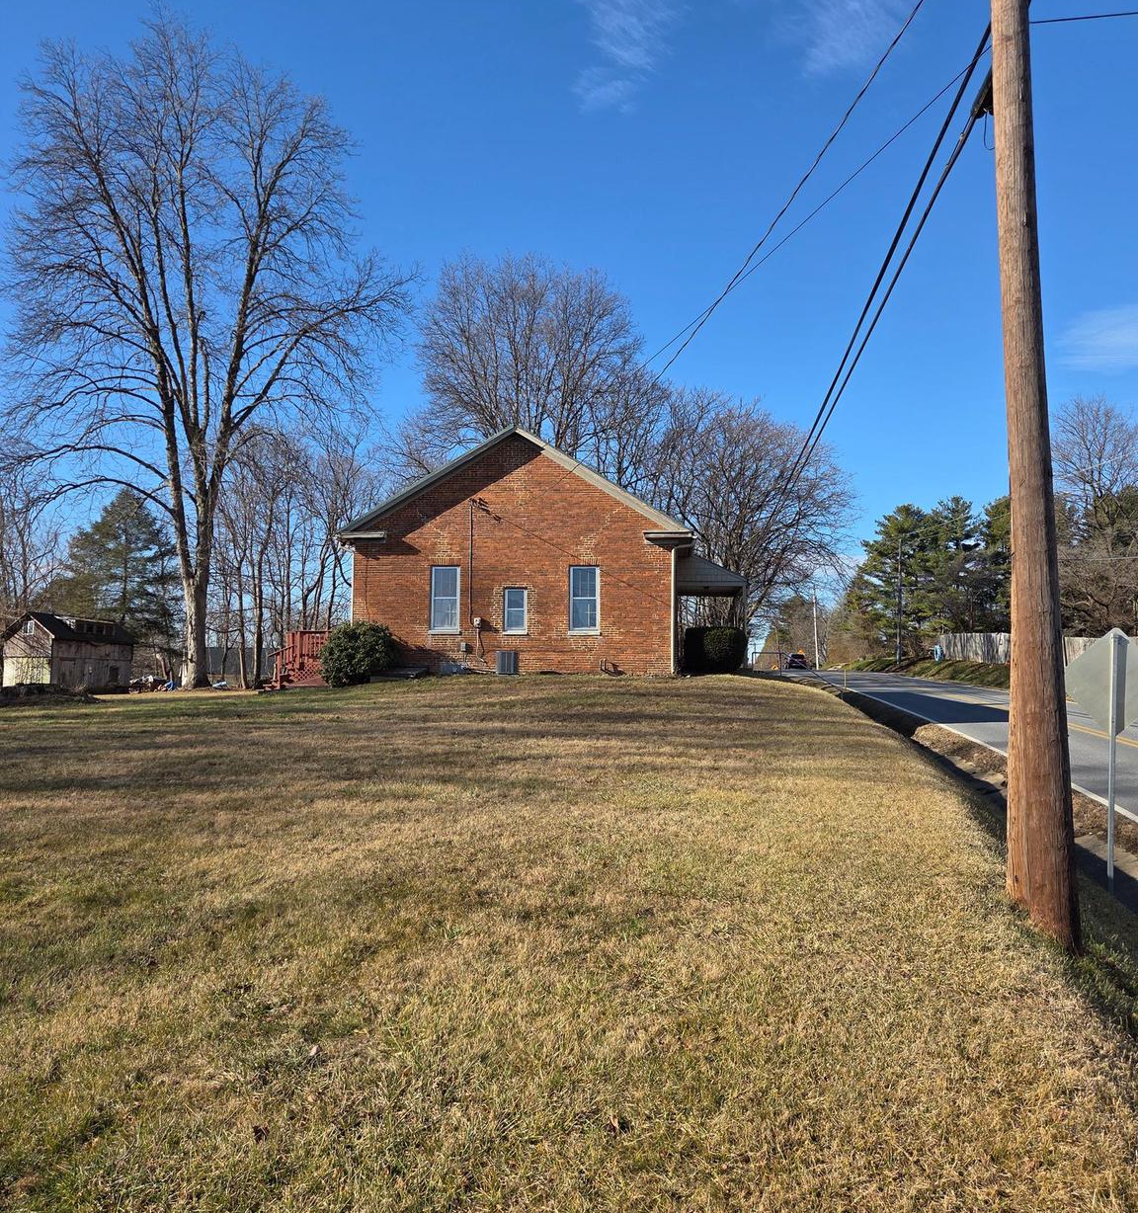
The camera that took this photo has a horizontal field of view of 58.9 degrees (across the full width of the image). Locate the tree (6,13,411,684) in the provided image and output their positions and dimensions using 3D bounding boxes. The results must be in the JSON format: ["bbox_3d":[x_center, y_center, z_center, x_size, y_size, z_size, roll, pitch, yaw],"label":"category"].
[{"bbox_3d":[-13.843,-10.094,38.685,15.550,26.340,14.770,0,-4,0],"label":"tree"}]

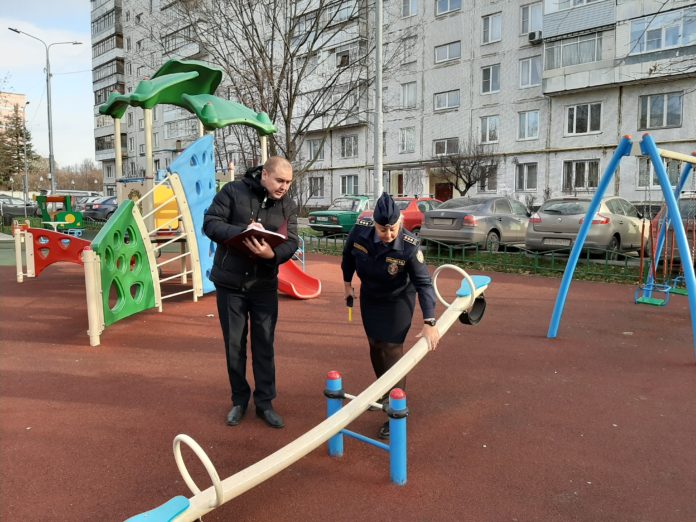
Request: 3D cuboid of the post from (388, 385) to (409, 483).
[{"bbox_3d":[0.259,0.922,2.740,0.105,0.510,0.105,0,6,0],"label":"post"}]

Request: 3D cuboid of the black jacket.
[{"bbox_3d":[-0.632,-0.214,3.390,0.600,0.770,0.440,-3,7,-28],"label":"black jacket"}]

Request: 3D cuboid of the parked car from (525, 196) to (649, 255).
[{"bbox_3d":[6.064,-0.847,12.910,1.810,1.470,4.300,6,9,44],"label":"parked car"}]

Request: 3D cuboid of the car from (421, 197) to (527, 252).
[{"bbox_3d":[3.909,-1.039,14.501,4.380,1.470,1.720,-6,9,-45],"label":"car"}]

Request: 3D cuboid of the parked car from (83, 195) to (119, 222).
[{"bbox_3d":[-12.475,-2.930,29.946,1.780,1.470,4.500,4,7,33],"label":"parked car"}]

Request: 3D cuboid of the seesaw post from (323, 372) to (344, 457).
[{"bbox_3d":[-0.079,0.887,3.040,0.105,0.500,0.105,0,6,0],"label":"seesaw post"}]

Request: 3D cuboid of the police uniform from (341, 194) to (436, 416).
[{"bbox_3d":[0.275,0.319,3.474,0.640,1.540,0.600,0,6,-3],"label":"police uniform"}]

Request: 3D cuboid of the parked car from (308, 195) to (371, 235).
[{"bbox_3d":[0.454,-1.631,19.372,1.620,1.440,4.080,5,8,39],"label":"parked car"}]

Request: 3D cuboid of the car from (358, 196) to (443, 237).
[{"bbox_3d":[2.279,-1.358,17.308,1.670,1.440,4.250,6,8,43],"label":"car"}]

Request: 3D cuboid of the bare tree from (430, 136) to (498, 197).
[{"bbox_3d":[5.900,-3.818,25.739,3.000,4.200,3.000,6,9,44],"label":"bare tree"}]

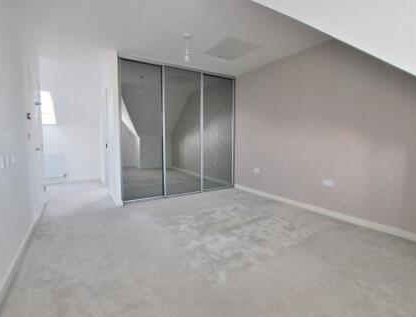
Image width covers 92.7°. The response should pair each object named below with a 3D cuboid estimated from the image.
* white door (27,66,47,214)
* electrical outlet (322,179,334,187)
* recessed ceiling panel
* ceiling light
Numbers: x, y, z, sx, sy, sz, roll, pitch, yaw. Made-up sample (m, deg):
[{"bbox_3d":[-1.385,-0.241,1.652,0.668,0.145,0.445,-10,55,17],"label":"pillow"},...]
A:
[{"bbox_3d":[-2.507,-0.172,2.909,0.050,1.985,0.780,-3,5,-33],"label":"white door"},{"bbox_3d":[1.712,0.348,2.823,0.013,0.087,0.146,-3,5,-33],"label":"electrical outlet"},{"bbox_3d":[0.372,-1.684,3.099,0.584,0.030,0.625,-3,5,-33],"label":"recessed ceiling panel"},{"bbox_3d":[-0.276,-1.470,2.667,0.105,0.355,0.105,0,4,0],"label":"ceiling light"}]

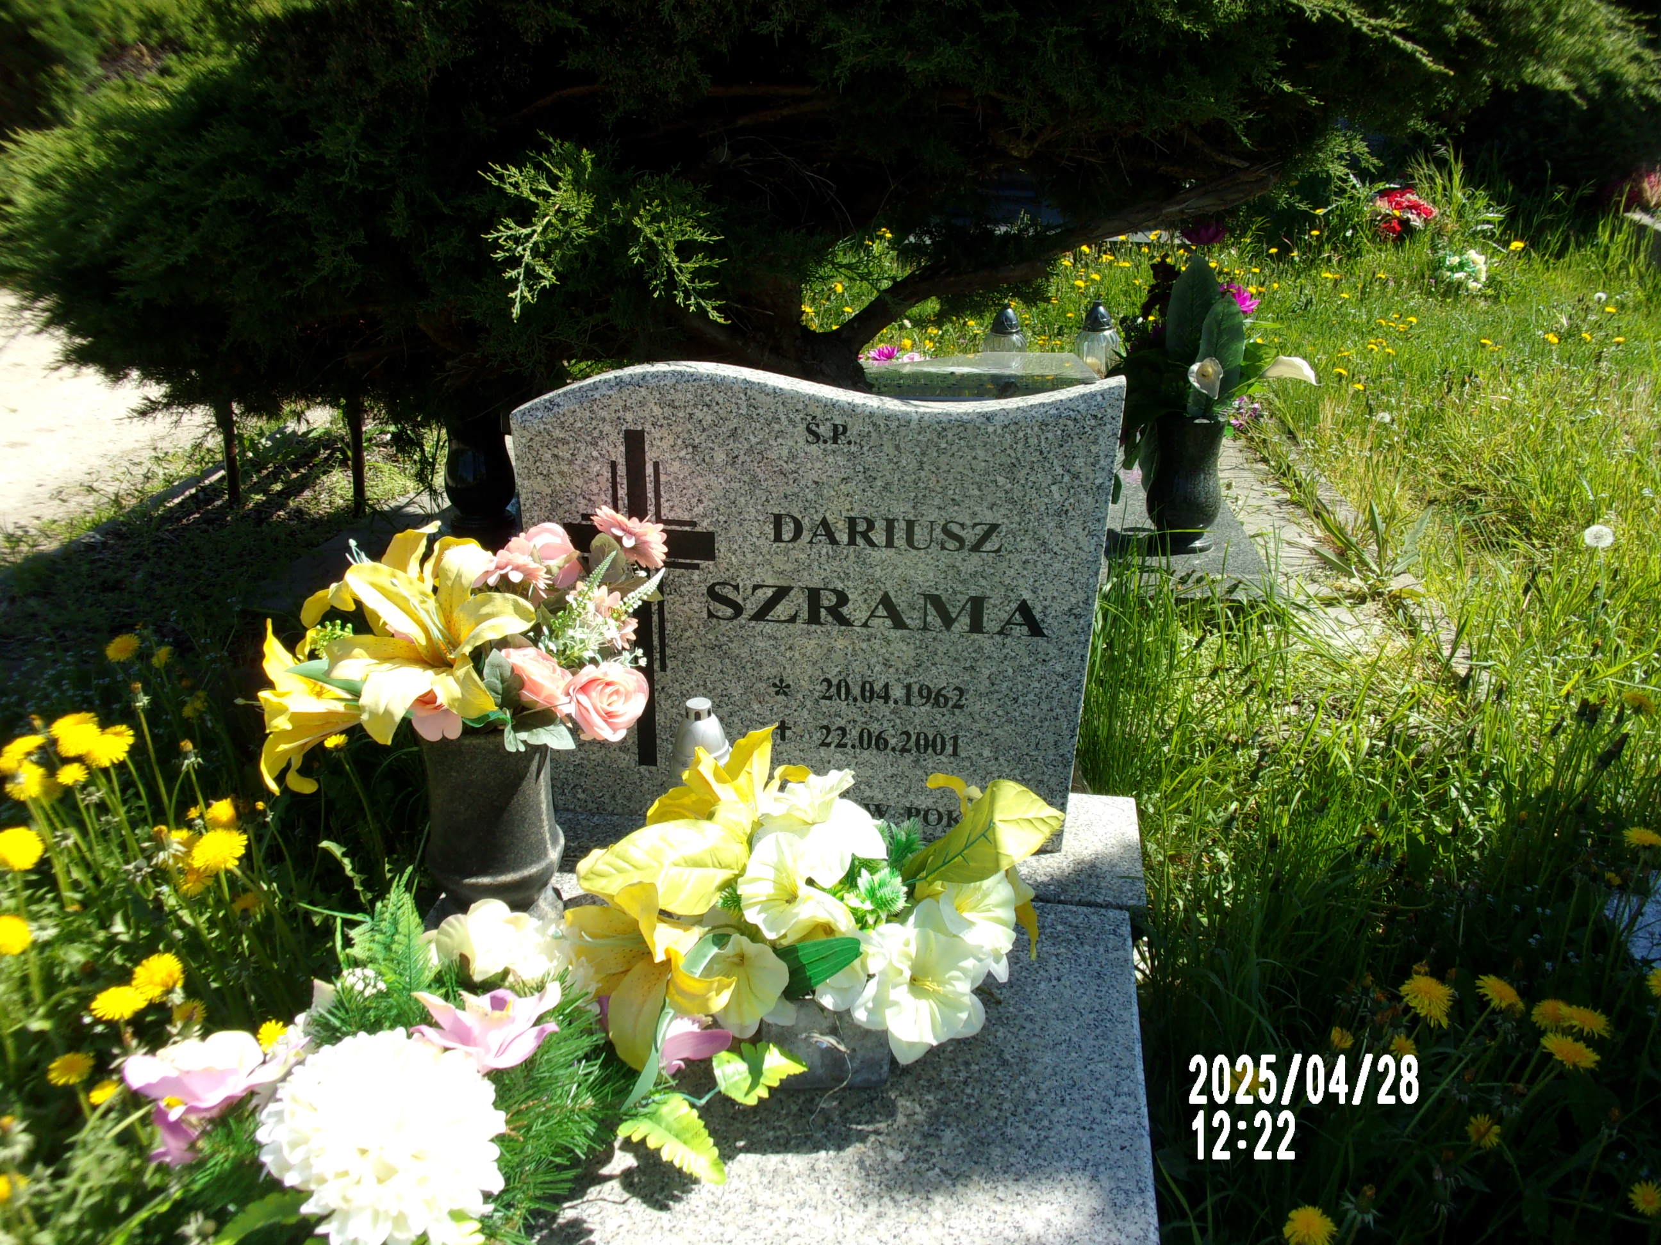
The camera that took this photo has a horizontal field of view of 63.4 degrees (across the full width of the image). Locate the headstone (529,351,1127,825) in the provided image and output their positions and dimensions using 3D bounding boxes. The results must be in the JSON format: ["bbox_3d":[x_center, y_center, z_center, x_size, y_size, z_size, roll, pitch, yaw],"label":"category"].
[{"bbox_3d":[-0.023,-0.009,1.400,0.583,0.549,0.042,4,31,5],"label":"headstone"}]

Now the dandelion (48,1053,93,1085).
[{"bbox_3d":[-0.633,0.372,1.120,0.039,0.022,0.039,4,45,5],"label":"dandelion"}]

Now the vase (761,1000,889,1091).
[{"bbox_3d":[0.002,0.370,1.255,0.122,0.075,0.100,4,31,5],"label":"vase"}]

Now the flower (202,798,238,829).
[{"bbox_3d":[-0.562,0.176,1.240,0.032,0.025,0.032,4,24,7],"label":"flower"}]

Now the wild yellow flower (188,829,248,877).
[{"bbox_3d":[-0.520,0.196,1.140,0.048,0.030,0.048,4,45,5],"label":"wild yellow flower"}]

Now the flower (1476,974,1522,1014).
[{"bbox_3d":[0.581,0.324,1.170,0.041,0.020,0.041,21,25,-1],"label":"flower"}]

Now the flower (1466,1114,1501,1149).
[{"bbox_3d":[0.583,0.455,1.200,0.031,0.025,0.031,4,57,5],"label":"flower"}]

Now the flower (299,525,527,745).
[{"bbox_3d":[-0.370,0.011,1.200,0.175,0.165,0.120,14,-9,28],"label":"flower"}]

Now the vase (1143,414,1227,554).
[{"bbox_3d":[0.624,-0.242,2.359,0.142,0.243,0.142,4,31,5],"label":"vase"}]

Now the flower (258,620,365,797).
[{"bbox_3d":[-0.477,0.080,1.249,0.095,0.140,0.125,-13,33,-22],"label":"flower"}]

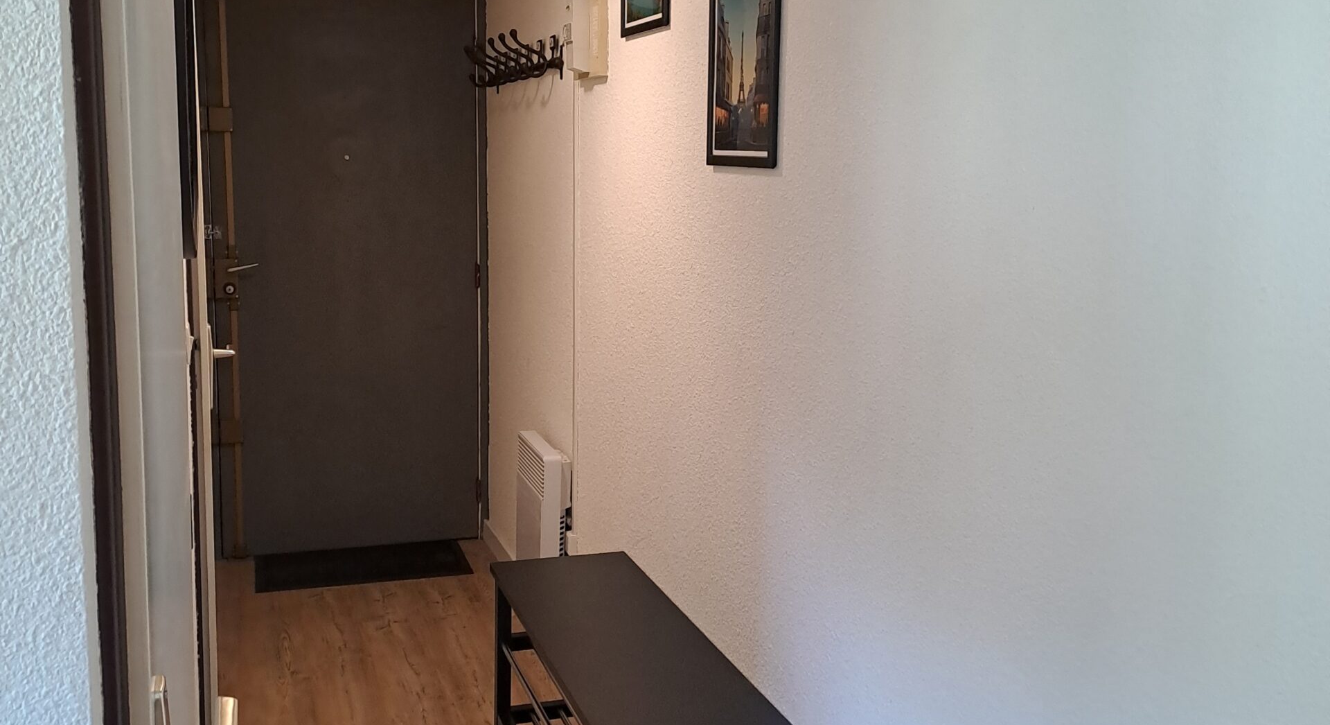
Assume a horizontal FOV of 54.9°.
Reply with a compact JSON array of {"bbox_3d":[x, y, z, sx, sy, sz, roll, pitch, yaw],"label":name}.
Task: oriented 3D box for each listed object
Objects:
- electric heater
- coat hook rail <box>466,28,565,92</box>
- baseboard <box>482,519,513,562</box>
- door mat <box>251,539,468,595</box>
[{"bbox_3d":[-0.353,0.459,3.816,0.092,0.430,0.350,-2,10,-18],"label":"electric heater"},{"bbox_3d":[-0.480,-0.919,3.960,0.135,0.145,0.950,-2,10,-18],"label":"coat hook rail"},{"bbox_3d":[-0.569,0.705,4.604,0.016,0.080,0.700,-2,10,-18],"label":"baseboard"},{"bbox_3d":[-1.091,0.728,4.625,0.745,0.010,0.405,-2,10,-18],"label":"door mat"}]

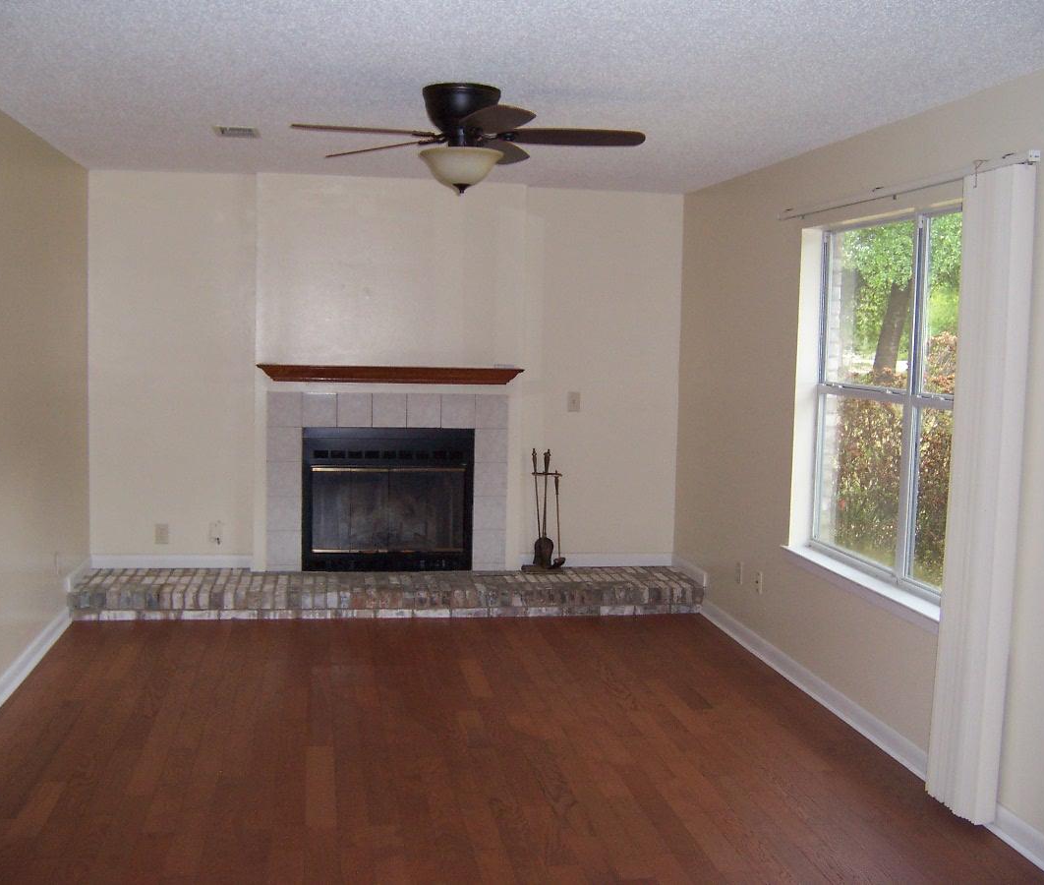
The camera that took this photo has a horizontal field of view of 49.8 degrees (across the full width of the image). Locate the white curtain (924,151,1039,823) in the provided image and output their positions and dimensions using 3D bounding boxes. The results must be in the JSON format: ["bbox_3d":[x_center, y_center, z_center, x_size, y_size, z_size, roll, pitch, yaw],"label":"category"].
[{"bbox_3d":[1.486,0.183,3.658,0.085,2.092,0.307,0,6,-10],"label":"white curtain"}]

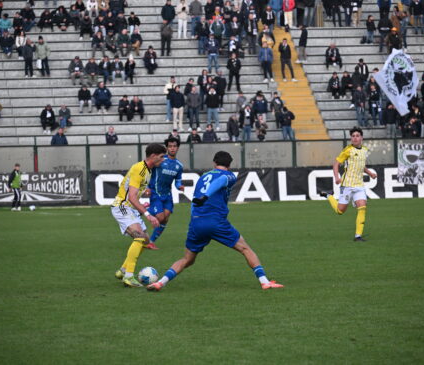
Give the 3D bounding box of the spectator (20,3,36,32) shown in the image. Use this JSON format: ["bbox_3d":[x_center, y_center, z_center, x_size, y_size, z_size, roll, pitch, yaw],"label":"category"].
[{"bbox_3d":[-7.717,-6.902,123.800,0.600,1.250,0.750,-1,0,-9],"label":"spectator"}]

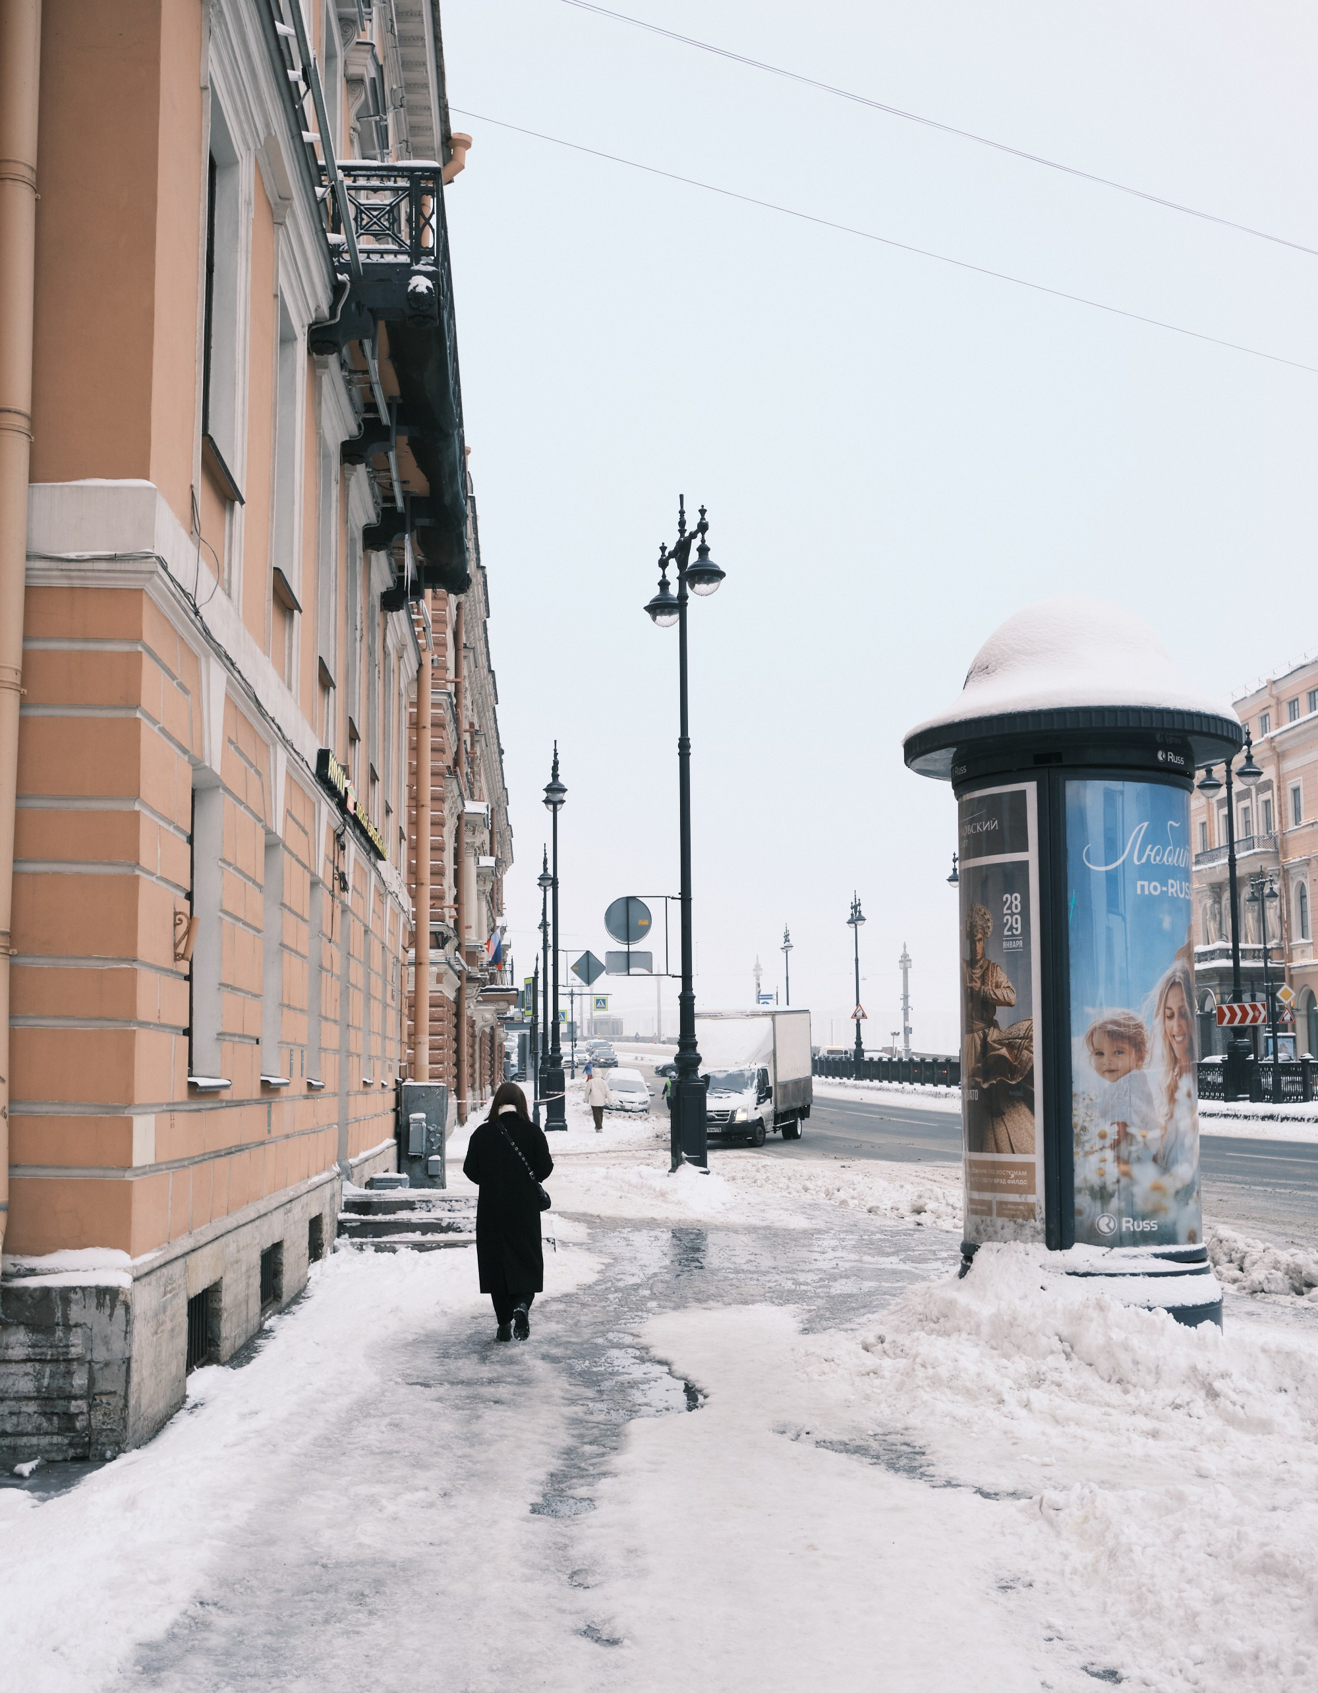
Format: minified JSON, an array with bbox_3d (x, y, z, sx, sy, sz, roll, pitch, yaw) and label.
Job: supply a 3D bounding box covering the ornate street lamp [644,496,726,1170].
[{"bbox_3d":[0.412,-0.265,28.838,0.650,10.291,2.700,1,-7,-16],"label":"ornate street lamp"}]

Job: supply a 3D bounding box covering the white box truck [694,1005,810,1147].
[{"bbox_3d":[2.084,5.787,47.934,2.200,3.170,6.100,-3,-5,17],"label":"white box truck"}]

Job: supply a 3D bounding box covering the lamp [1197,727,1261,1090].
[{"bbox_3d":[14.415,1.510,48.151,0.700,9.710,2.850,1,-7,-11],"label":"lamp"}]

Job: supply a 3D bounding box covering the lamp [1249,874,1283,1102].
[{"bbox_3d":[30.667,6.428,96.901,0.700,10.970,2.850,0,-7,-5],"label":"lamp"}]

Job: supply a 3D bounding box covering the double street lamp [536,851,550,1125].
[{"bbox_3d":[-4.631,5.276,78.329,0.700,10.820,2.850,0,-7,-4],"label":"double street lamp"}]

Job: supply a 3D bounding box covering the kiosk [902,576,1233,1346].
[{"bbox_3d":[2.718,0.732,12.509,2.160,4.780,2.160,-2,-7,12],"label":"kiosk"}]

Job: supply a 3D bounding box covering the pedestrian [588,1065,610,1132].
[{"bbox_3d":[-1.666,7.012,53.145,0.600,1.720,0.420,0,-7,-3],"label":"pedestrian"}]

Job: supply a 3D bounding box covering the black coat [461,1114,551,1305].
[{"bbox_3d":[-0.986,2.340,12.581,0.575,1.191,0.400,0,-7,-3],"label":"black coat"}]

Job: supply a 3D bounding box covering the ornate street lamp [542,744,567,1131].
[{"bbox_3d":[-2.854,2.424,53.390,0.700,10.870,2.850,0,-7,-4],"label":"ornate street lamp"}]

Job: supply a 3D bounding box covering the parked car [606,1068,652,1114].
[{"bbox_3d":[-1.161,8.953,69.429,1.750,1.500,4.200,0,-7,-2],"label":"parked car"}]

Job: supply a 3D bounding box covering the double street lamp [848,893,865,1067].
[{"bbox_3d":[10.830,7.452,104.851,0.650,10.057,2.600,1,-7,-15],"label":"double street lamp"}]

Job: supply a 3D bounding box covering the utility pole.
[{"bbox_3d":[21.549,13.651,167.549,1.100,10.477,1.100,-1,-7,6],"label":"utility pole"}]

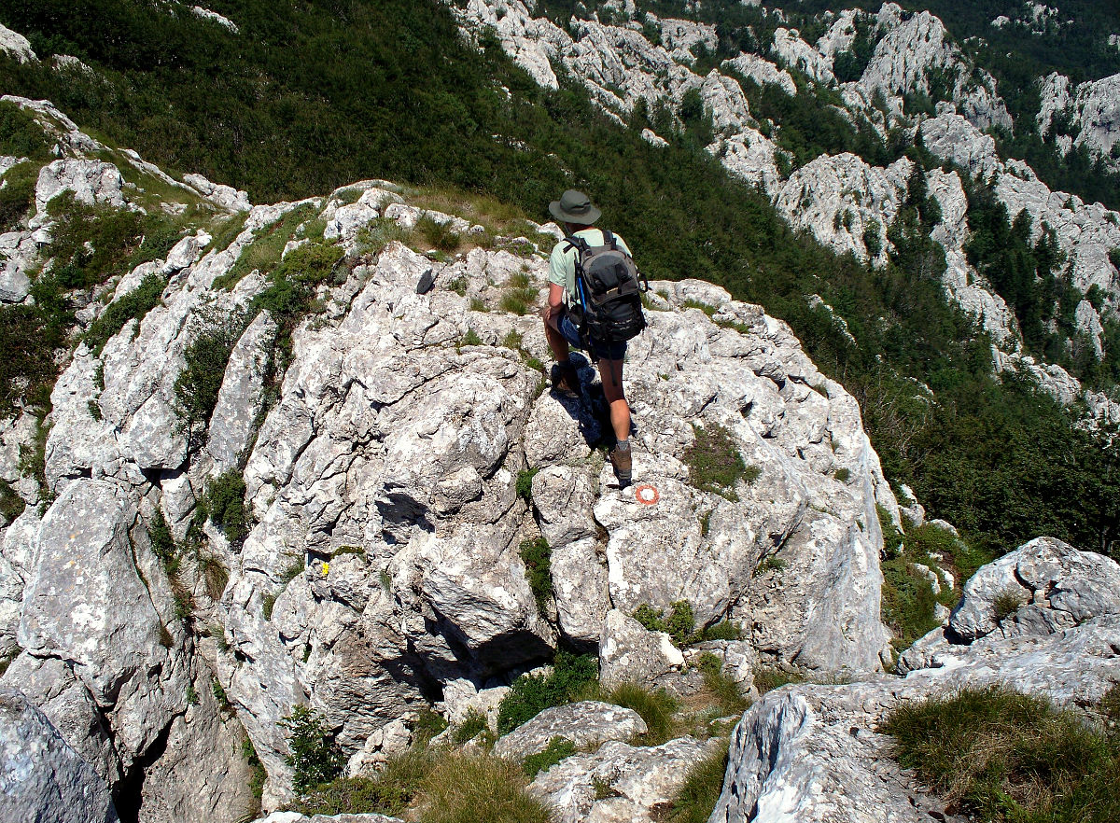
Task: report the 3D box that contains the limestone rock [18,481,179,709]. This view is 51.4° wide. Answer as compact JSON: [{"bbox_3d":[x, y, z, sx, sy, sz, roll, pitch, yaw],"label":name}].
[{"bbox_3d":[-2.810,1.112,7.200,0.920,1.150,0.700,-7,25,-16],"label":"limestone rock"}]

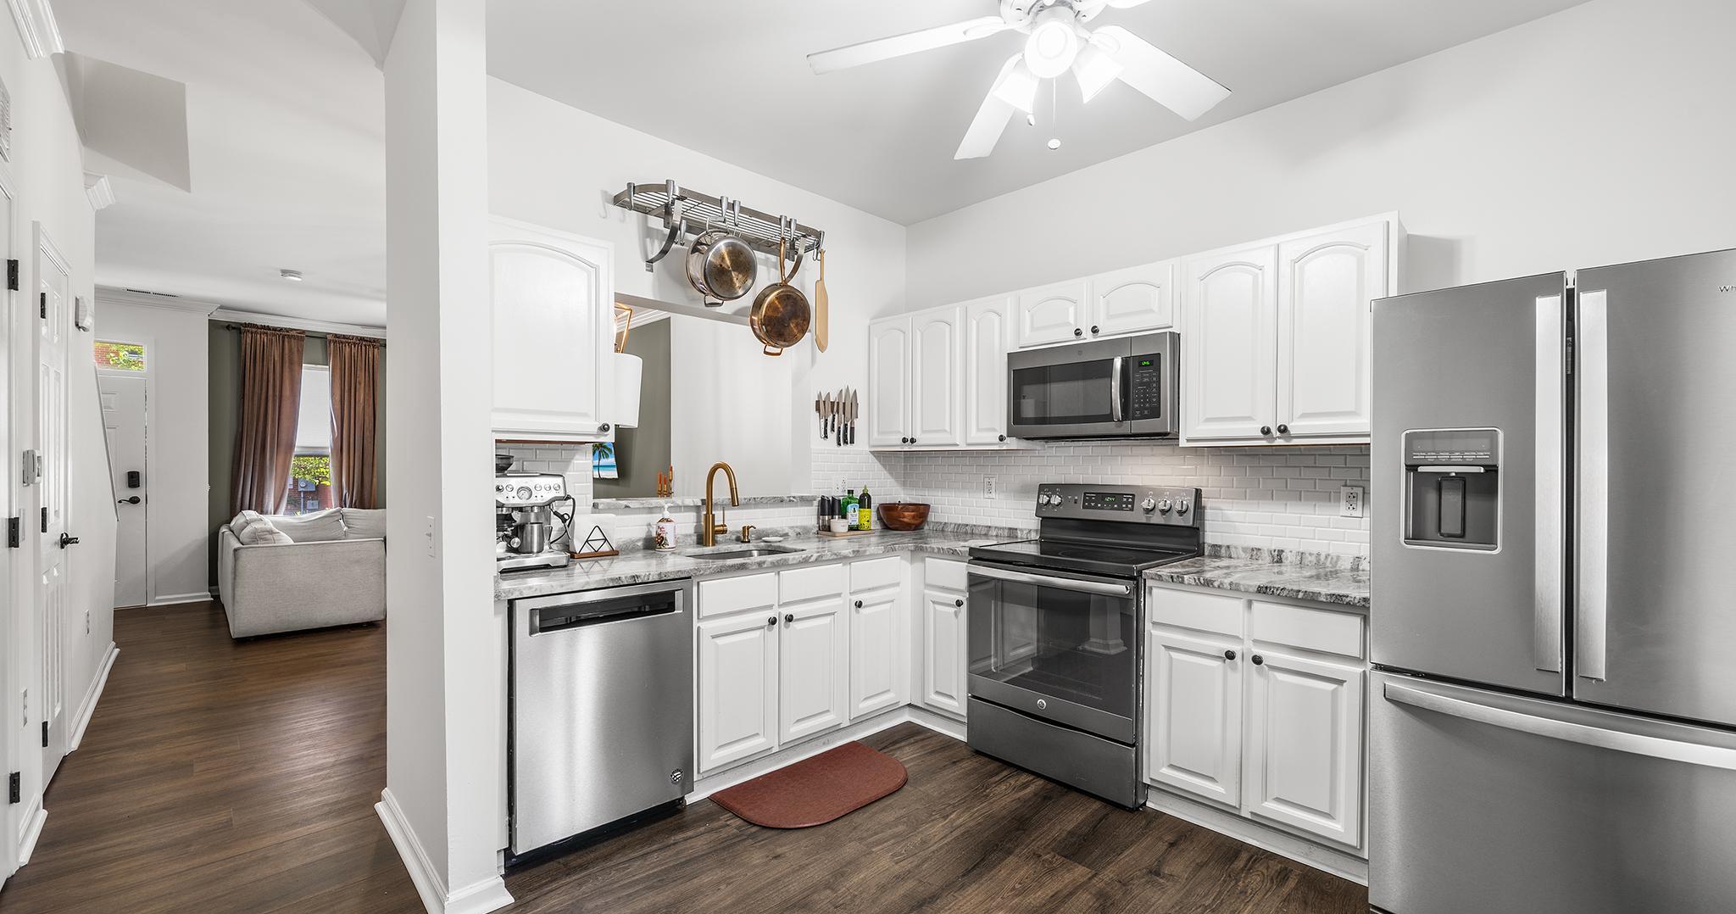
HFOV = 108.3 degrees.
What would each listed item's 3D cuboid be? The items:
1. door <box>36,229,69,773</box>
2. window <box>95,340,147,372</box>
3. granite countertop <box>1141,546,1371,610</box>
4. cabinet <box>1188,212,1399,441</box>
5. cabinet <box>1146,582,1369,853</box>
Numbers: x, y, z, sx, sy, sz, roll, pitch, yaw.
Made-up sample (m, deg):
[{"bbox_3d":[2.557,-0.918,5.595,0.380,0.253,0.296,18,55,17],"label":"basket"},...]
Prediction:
[{"bbox_3d":[-3.250,0.245,2.495,0.610,2.050,0.050,0,0,43],"label":"door"},{"bbox_3d":[-6.770,-0.875,5.350,0.820,0.270,0.060,0,0,-41],"label":"window"},{"bbox_3d":[1.500,0.433,2.370,0.690,0.085,0.645,0,0,44],"label":"granite countertop"},{"bbox_3d":[1.597,-0.420,2.387,0.665,0.760,0.330,0,0,43],"label":"cabinet"},{"bbox_3d":[1.510,0.852,2.370,0.680,0.780,0.600,0,0,44],"label":"cabinet"}]

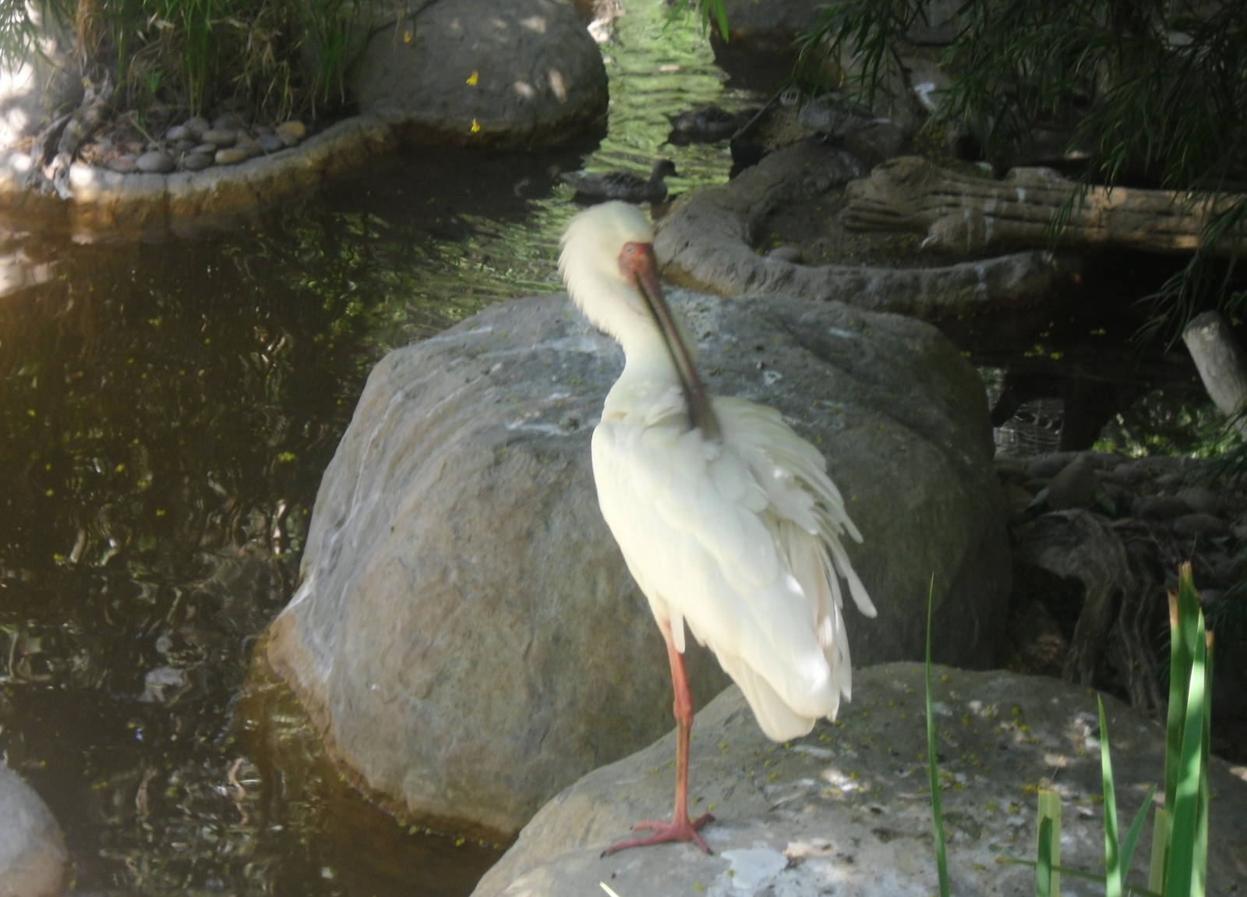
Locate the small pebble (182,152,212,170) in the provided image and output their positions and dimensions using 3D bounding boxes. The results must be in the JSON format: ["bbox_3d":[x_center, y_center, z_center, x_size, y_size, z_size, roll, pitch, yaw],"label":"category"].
[{"bbox_3d":[-1.325,-0.892,10.300,0.097,0.060,0.082,0,14,0],"label":"small pebble"}]

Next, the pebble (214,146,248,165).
[{"bbox_3d":[-1.230,-0.917,10.400,0.110,0.057,0.093,0,14,0],"label":"pebble"}]

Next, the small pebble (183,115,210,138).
[{"bbox_3d":[-1.387,-1.041,10.800,0.092,0.086,0.078,0,14,0],"label":"small pebble"}]

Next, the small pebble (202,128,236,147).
[{"bbox_3d":[-1.299,-0.999,10.650,0.110,0.059,0.093,0,14,0],"label":"small pebble"}]

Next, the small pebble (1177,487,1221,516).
[{"bbox_3d":[1.040,0.099,6.000,0.092,0.057,0.078,0,14,0],"label":"small pebble"}]

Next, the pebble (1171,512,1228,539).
[{"bbox_3d":[1.016,0.136,5.850,0.102,0.042,0.086,0,14,0],"label":"pebble"}]

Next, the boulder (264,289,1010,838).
[{"bbox_3d":[0.025,0.115,5.615,1.300,0.670,1.250,0,14,0],"label":"boulder"}]

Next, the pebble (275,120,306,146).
[{"bbox_3d":[-1.074,-1.018,10.700,0.101,0.082,0.086,0,14,0],"label":"pebble"}]

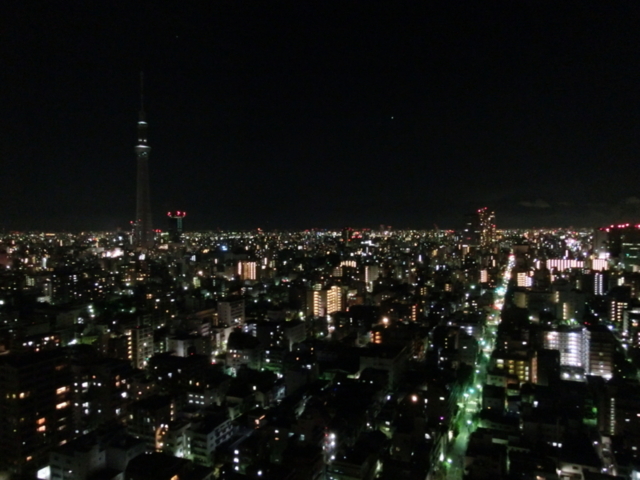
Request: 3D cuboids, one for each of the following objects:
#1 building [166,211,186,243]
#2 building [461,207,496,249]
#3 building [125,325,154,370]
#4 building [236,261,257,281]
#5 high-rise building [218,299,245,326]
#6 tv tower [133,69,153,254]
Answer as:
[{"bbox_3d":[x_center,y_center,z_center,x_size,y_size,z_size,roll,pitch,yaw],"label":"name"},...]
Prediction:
[{"bbox_3d":[-572.760,-35.320,1767.830,48.000,158.000,46.000,0,2,20],"label":"building"},{"bbox_3d":[587.470,-36.610,1627.810,108.000,159.000,48.000,0,2,22],"label":"building"},{"bbox_3d":[-118.000,69.480,291.570,9.500,26.000,14.500,0,2,24],"label":"building"},{"bbox_3d":[-116.730,53.180,711.510,28.000,35.500,16.000,0,2,24],"label":"building"},{"bbox_3d":[-83.240,67.220,414.330,14.500,23.500,21.000,0,2,24],"label":"high-rise building"},{"bbox_3d":[-624.120,-267.580,1563.290,64.000,634.000,64.000,-1,2,-22],"label":"tv tower"}]

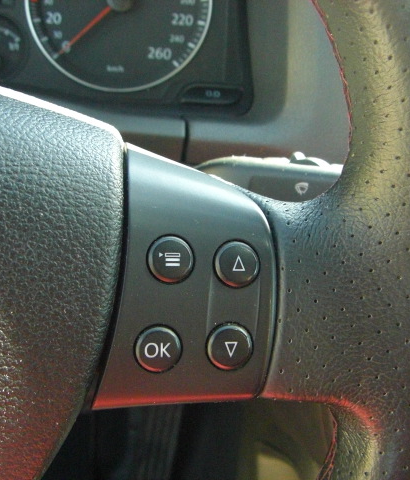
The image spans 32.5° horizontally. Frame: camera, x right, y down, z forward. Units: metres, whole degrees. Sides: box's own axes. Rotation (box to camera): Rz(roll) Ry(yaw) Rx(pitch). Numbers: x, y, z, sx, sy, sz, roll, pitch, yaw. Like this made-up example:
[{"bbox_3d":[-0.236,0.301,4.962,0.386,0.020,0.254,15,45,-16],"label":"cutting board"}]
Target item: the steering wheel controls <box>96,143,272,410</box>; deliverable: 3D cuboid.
[{"bbox_3d":[-0.006,0.011,0.202,0.051,0.072,0.021,1,0,-10],"label":"steering wheel controls"}]

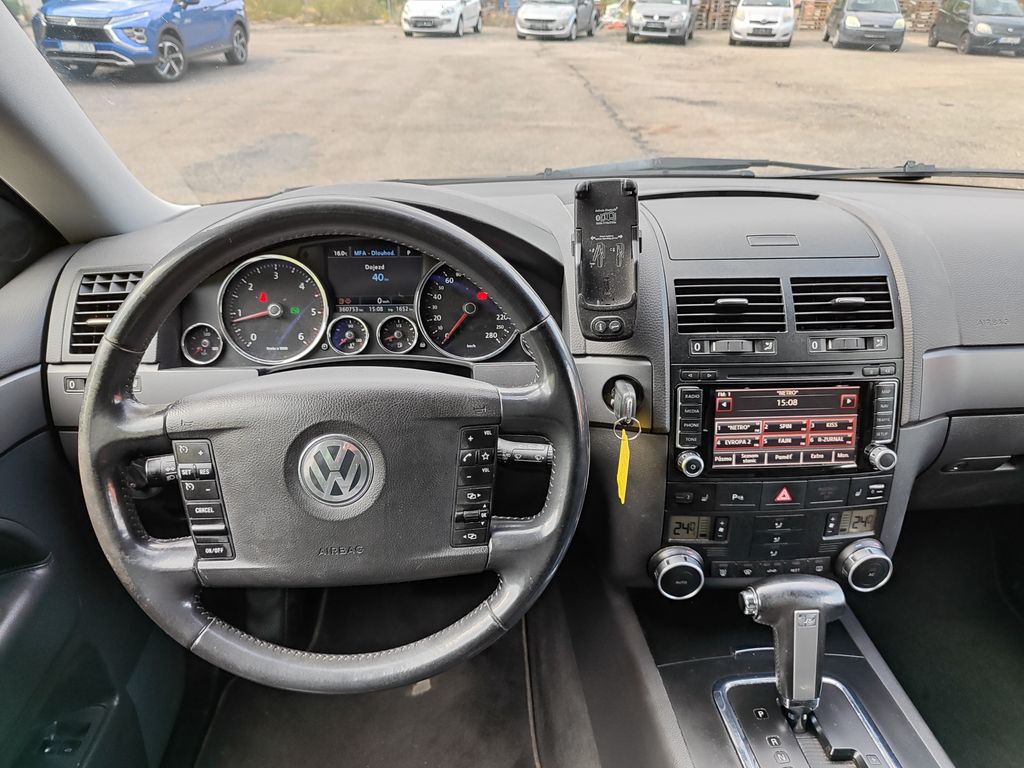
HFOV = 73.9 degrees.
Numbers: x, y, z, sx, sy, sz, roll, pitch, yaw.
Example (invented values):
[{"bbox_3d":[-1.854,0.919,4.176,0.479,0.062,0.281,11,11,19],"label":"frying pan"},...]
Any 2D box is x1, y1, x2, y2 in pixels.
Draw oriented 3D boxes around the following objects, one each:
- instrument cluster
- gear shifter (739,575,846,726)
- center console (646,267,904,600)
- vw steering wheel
[{"bbox_3d":[-0.150,-0.089,0.742,0.390,0.140,0.075,-1,5,-4],"label":"instrument cluster"},{"bbox_3d":[0.263,0.247,0.640,0.098,0.142,0.055,-1,10,-4],"label":"gear shifter"},{"bbox_3d":[0.263,0.045,0.685,0.240,0.320,0.095,-1,9,-4],"label":"center console"},{"bbox_3d":[-0.131,0.052,0.535,0.385,0.385,0.100,-4,4,-4],"label":"vw steering wheel"}]

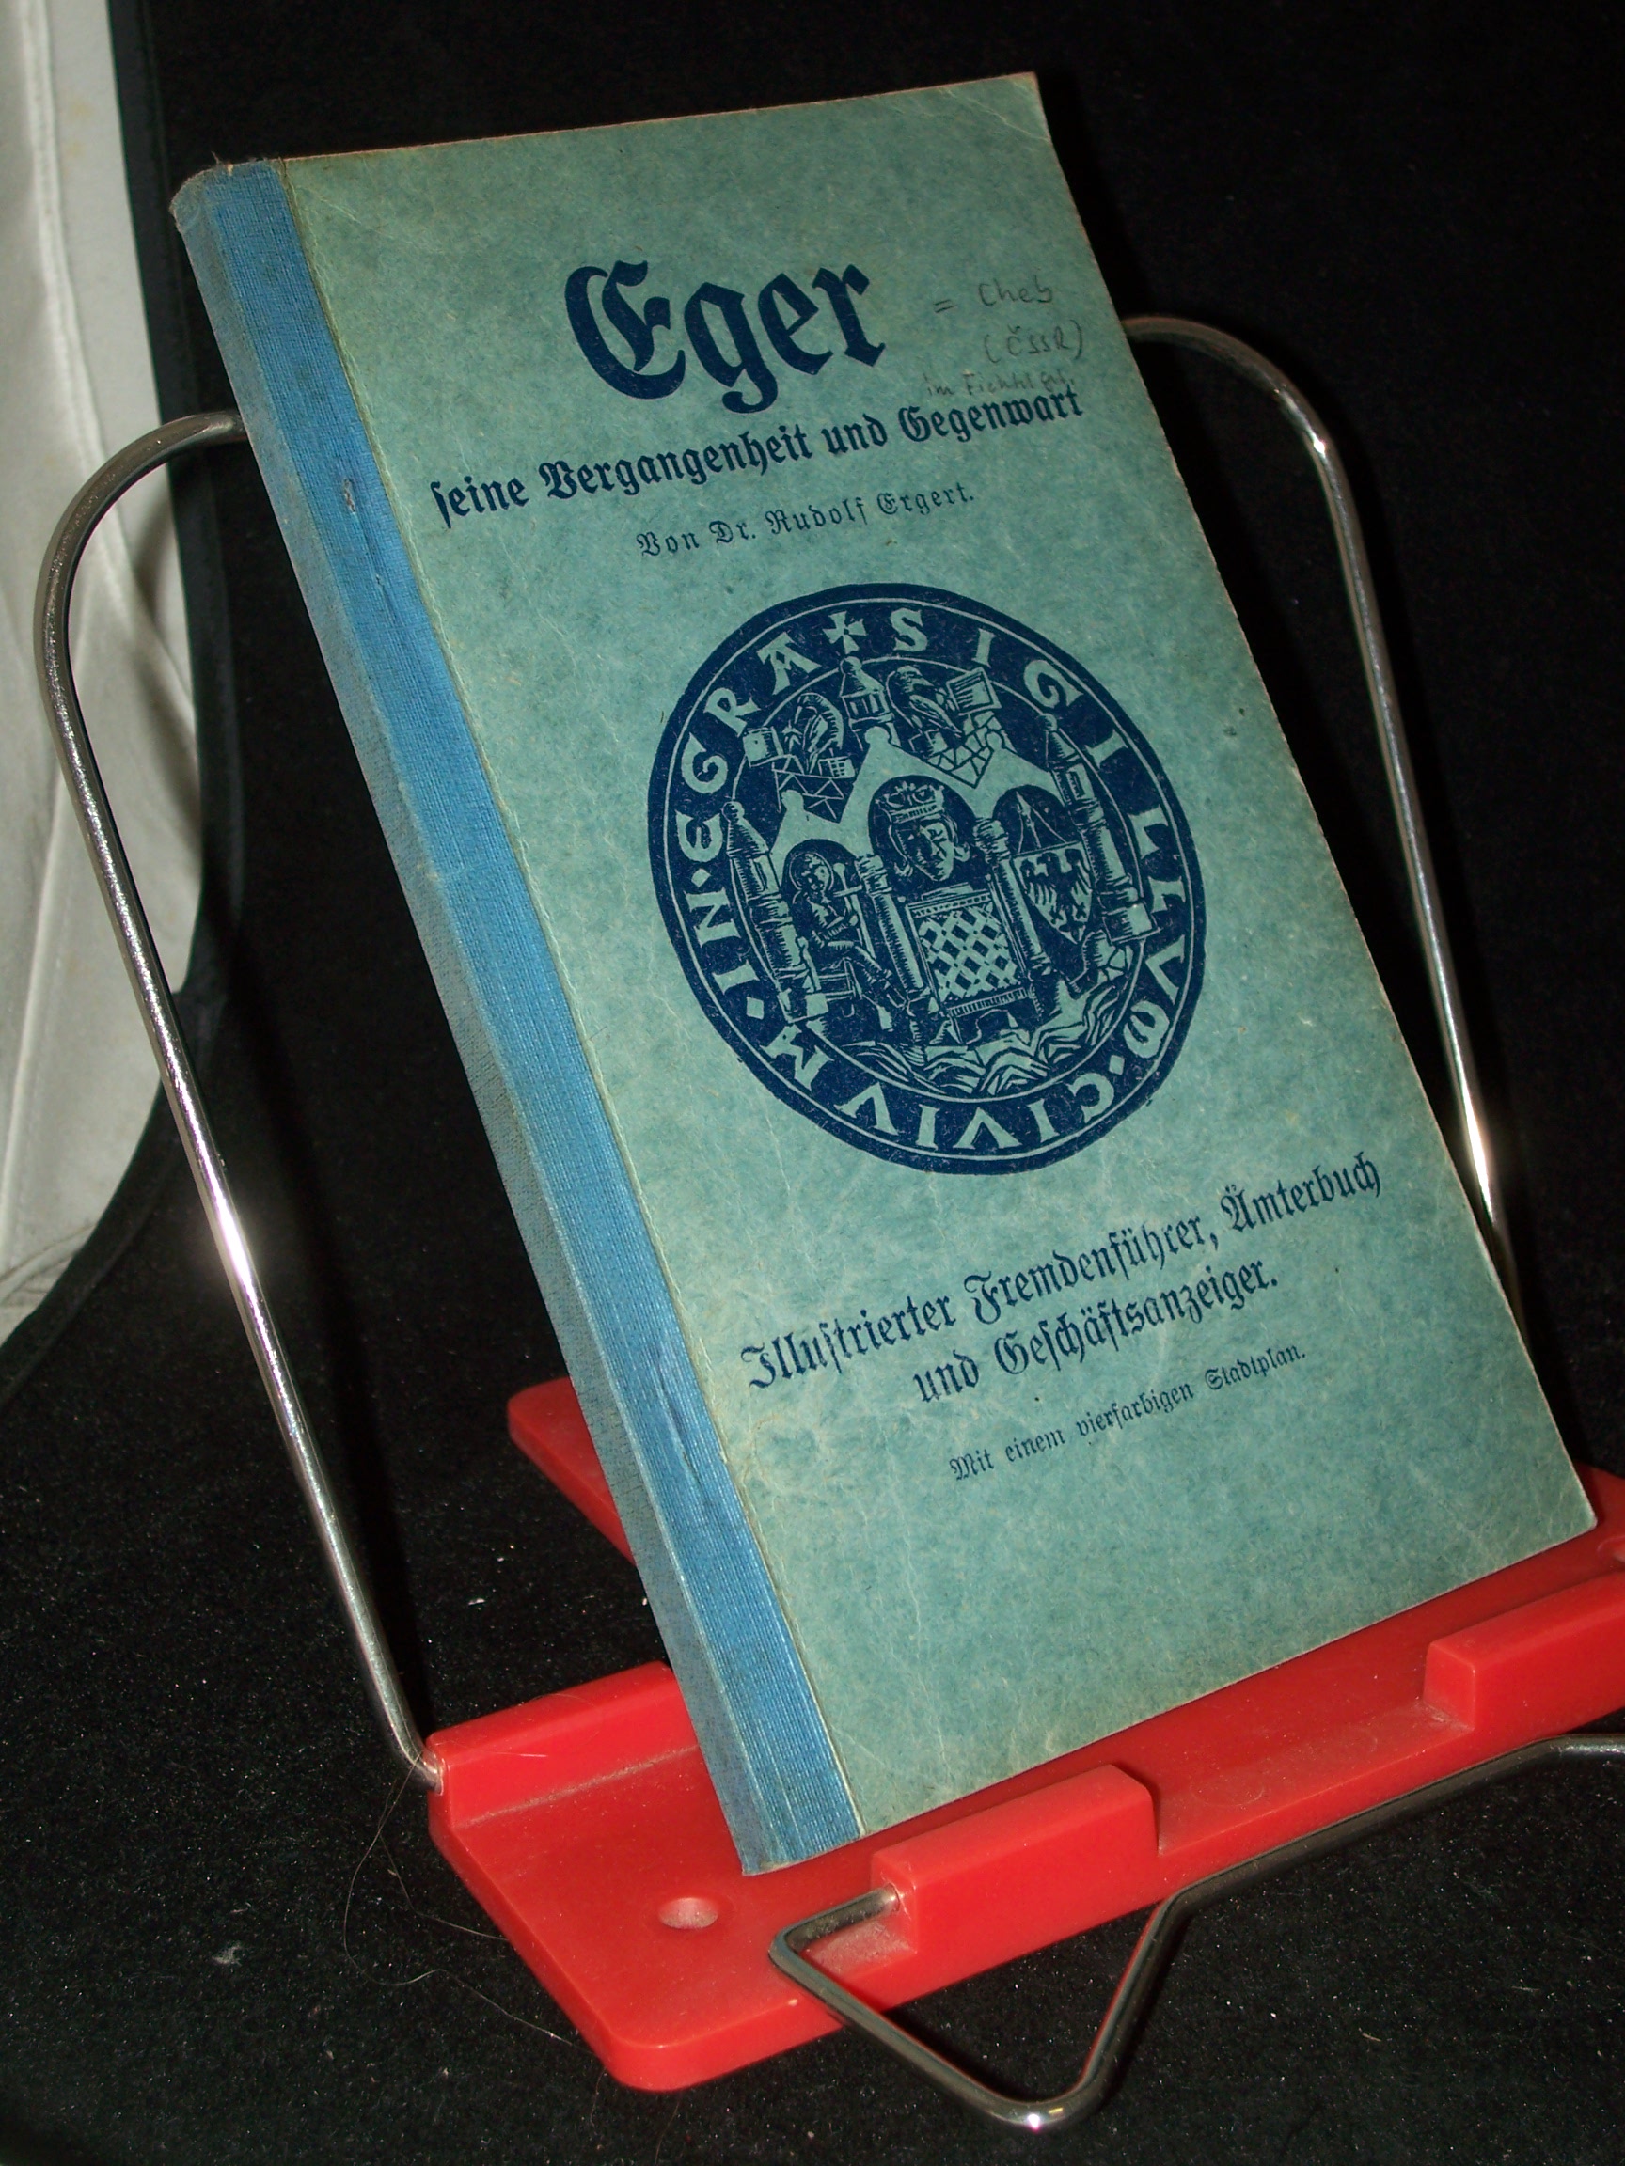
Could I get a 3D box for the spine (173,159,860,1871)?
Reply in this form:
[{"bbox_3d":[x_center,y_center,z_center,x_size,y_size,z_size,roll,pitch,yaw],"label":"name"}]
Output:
[{"bbox_3d":[-0.033,-0.010,0.357,0.010,0.193,0.011,-16,-8,-29],"label":"spine"}]

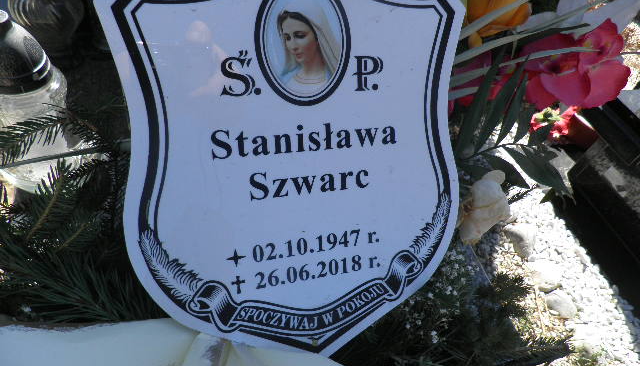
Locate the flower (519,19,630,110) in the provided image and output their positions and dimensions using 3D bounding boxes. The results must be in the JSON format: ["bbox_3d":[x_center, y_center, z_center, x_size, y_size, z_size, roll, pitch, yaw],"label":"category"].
[{"bbox_3d":[0.236,-0.110,0.410,0.092,0.065,0.055,23,47,18],"label":"flower"}]

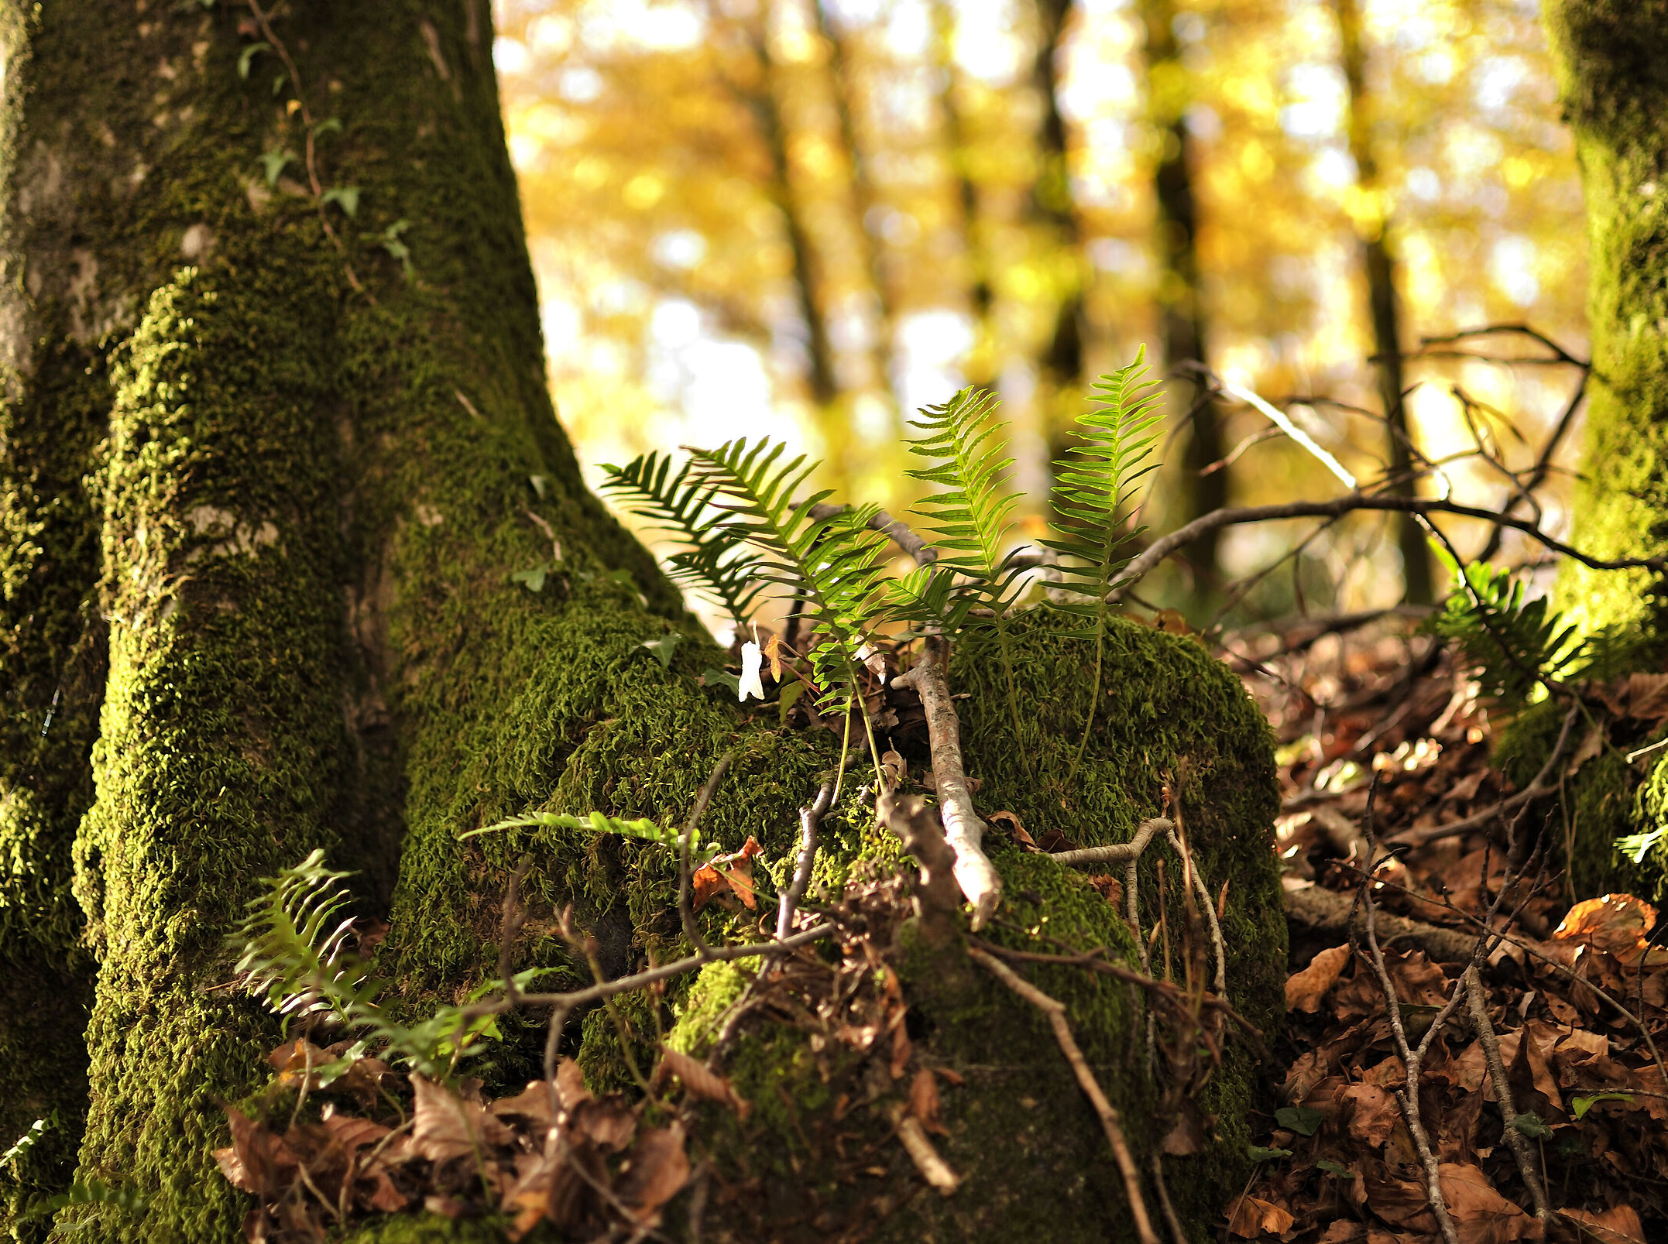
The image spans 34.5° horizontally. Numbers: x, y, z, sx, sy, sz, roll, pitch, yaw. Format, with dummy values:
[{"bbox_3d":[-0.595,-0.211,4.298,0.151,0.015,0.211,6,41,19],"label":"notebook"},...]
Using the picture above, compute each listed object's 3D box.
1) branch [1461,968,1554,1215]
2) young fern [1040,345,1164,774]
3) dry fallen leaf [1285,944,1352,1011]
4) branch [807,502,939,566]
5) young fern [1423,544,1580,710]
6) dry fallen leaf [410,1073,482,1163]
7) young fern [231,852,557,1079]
[{"bbox_3d":[0.437,0.302,1.750,0.025,0.022,0.252,0,29,2],"label":"branch"},{"bbox_3d":[0.169,-0.040,1.700,0.077,0.268,0.065,0,7,0],"label":"young fern"},{"bbox_3d":[0.338,0.247,1.870,0.040,0.020,0.064,28,56,25],"label":"dry fallen leaf"},{"bbox_3d":[0.027,-0.062,1.870,0.105,0.028,0.024,26,13,12],"label":"branch"},{"bbox_3d":[0.504,0.005,2.020,0.112,0.115,0.100,2,7,17],"label":"young fern"},{"bbox_3d":[-0.219,0.281,1.520,0.042,0.053,0.020,-16,-24,-8],"label":"dry fallen leaf"},{"bbox_3d":[-0.257,0.200,1.570,0.180,0.125,0.120,-1,7,-6],"label":"young fern"}]

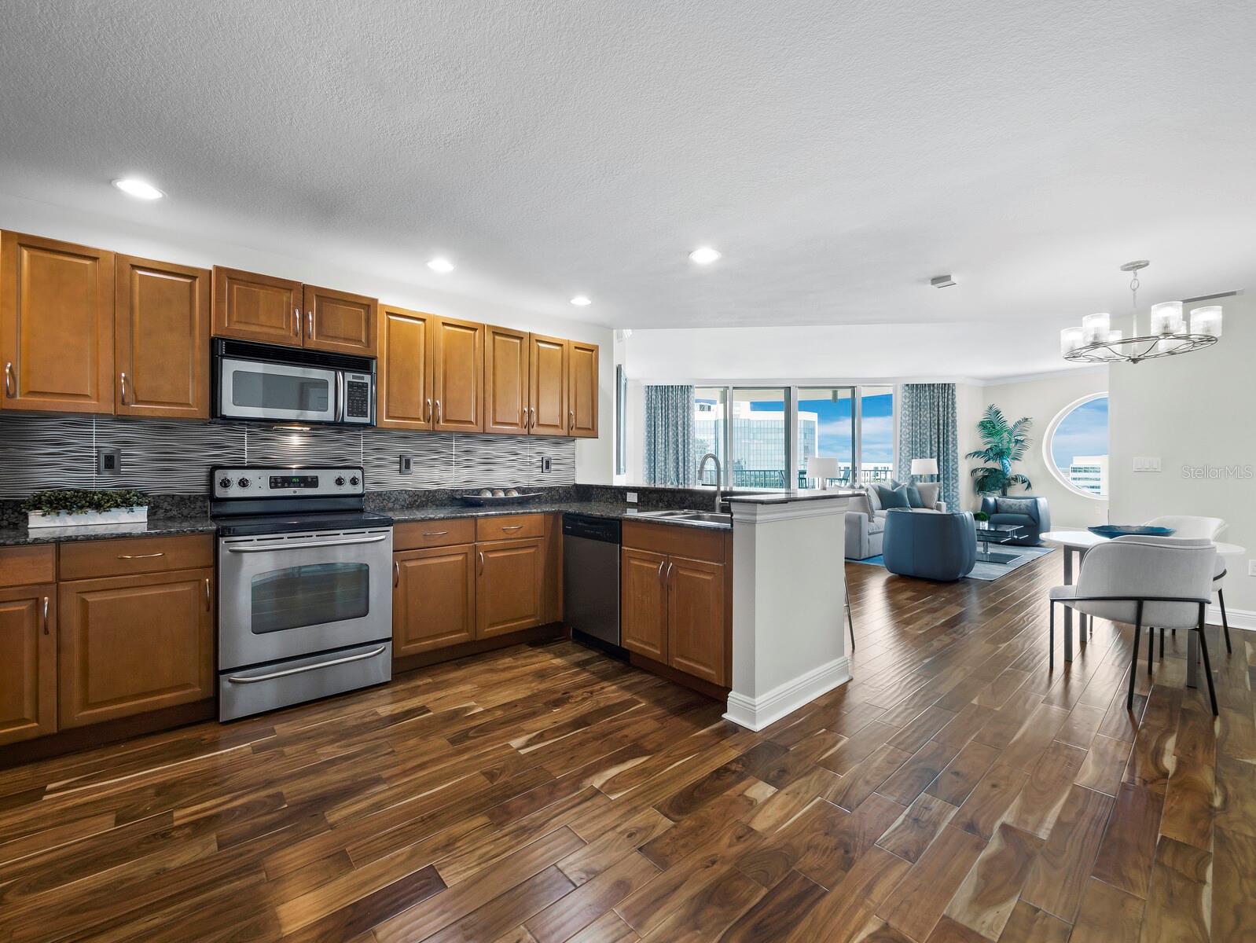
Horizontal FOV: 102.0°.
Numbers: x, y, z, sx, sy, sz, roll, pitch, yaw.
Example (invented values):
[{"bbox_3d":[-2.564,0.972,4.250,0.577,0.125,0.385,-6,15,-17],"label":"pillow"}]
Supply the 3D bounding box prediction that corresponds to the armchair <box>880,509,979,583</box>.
[{"bbox_3d":[3.457,0.809,5.799,0.810,0.725,0.790,0,0,-39],"label":"armchair"}]

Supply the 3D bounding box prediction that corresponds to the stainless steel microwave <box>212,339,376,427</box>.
[{"bbox_3d":[-1.911,-0.470,2.943,0.757,0.415,0.430,0,0,-40],"label":"stainless steel microwave"}]

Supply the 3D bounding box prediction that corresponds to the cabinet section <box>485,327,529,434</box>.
[{"bbox_3d":[-0.955,-0.643,3.748,0.334,0.754,0.330,0,0,-39],"label":"cabinet section"}]

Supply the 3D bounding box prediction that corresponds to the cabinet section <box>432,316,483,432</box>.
[{"bbox_3d":[-1.223,-0.643,3.530,0.342,0.754,0.330,0,0,-39],"label":"cabinet section"}]

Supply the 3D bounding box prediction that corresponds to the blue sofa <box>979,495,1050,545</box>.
[{"bbox_3d":[6.506,0.815,8.523,0.870,0.740,0.900,0,0,-40],"label":"blue sofa"}]

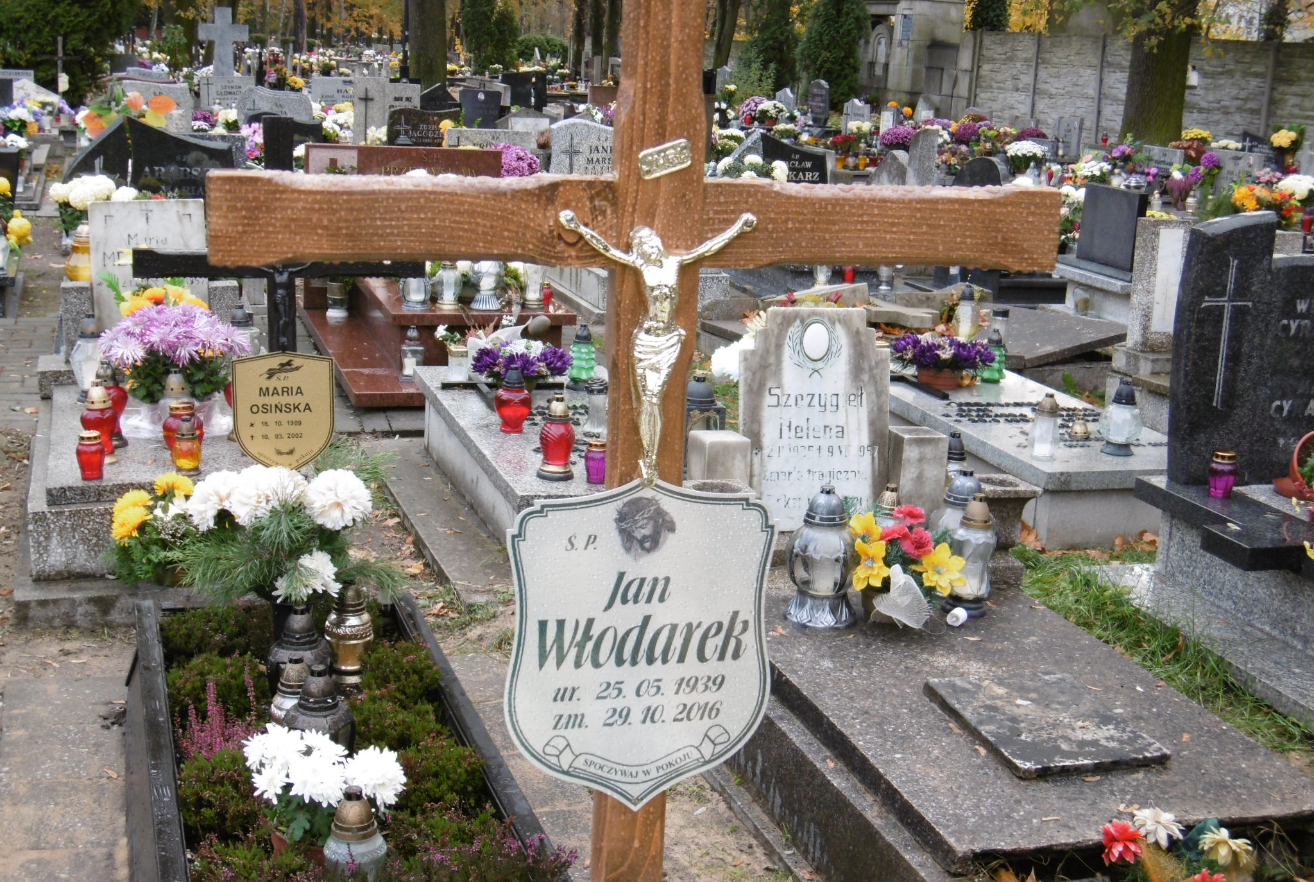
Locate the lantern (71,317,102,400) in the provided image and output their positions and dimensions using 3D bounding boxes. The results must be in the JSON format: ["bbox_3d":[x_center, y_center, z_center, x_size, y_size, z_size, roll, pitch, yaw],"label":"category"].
[{"bbox_3d":[-1.970,-0.289,6.671,0.131,0.289,0.131,-2,11,-16],"label":"lantern"}]

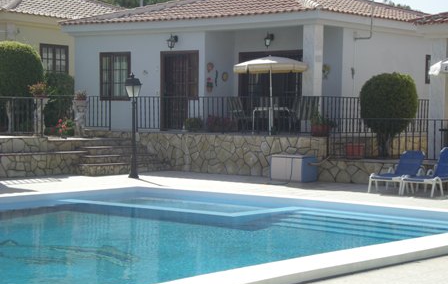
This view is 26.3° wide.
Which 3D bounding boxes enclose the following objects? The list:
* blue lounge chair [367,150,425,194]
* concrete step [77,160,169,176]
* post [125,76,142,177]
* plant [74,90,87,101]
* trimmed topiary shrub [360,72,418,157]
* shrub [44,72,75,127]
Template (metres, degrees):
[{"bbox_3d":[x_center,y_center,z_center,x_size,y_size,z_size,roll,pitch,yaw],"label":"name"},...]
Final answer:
[{"bbox_3d":[3.442,0.588,18.552,0.700,0.750,1.450,2,2,37],"label":"blue lounge chair"},{"bbox_3d":[-2.396,0.634,23.271,0.450,0.260,2.580,2,2,41],"label":"concrete step"},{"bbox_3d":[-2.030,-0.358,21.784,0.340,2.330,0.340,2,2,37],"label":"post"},{"bbox_3d":[-3.672,-1.190,24.508,0.300,0.260,0.300,0,2,0],"label":"plant"},{"bbox_3d":[3.753,-0.607,21.785,1.300,1.950,1.300,0,2,0],"label":"trimmed topiary shrub"},{"bbox_3d":[-4.799,-1.193,27.855,1.000,1.650,1.000,0,2,0],"label":"shrub"}]

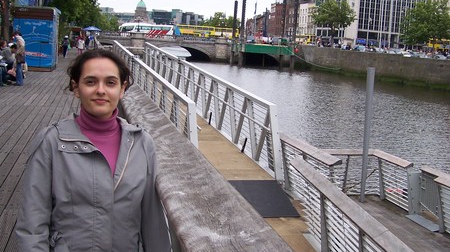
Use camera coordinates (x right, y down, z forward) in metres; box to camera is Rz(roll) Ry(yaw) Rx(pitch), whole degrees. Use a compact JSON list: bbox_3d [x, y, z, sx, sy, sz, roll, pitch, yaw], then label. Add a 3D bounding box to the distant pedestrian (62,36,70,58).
[{"bbox_3d":[-12.057,-6.030,50.245,0.520,1.680,0.420,2,7,-8],"label":"distant pedestrian"}]

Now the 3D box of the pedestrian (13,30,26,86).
[{"bbox_3d":[-6.562,-2.152,21.039,0.370,1.720,0.480,3,7,0],"label":"pedestrian"}]

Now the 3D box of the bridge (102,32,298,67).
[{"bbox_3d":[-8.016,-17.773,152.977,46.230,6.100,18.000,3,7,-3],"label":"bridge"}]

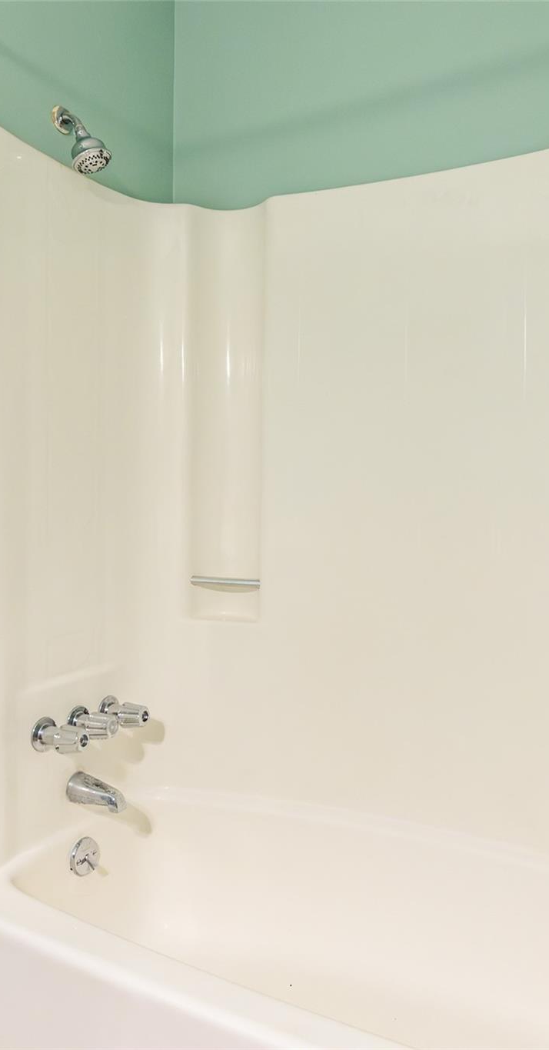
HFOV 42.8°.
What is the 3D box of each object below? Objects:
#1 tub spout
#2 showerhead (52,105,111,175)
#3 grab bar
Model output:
[{"bbox_3d":[-0.400,0.622,1.619,0.151,0.072,0.070,0,0,31],"label":"tub spout"},{"bbox_3d":[-0.438,-0.901,1.629,0.142,0.178,0.092,0,0,31],"label":"showerhead"},{"bbox_3d":[-0.134,0.155,1.881,0.215,0.022,0.022,0,0,31],"label":"grab bar"}]

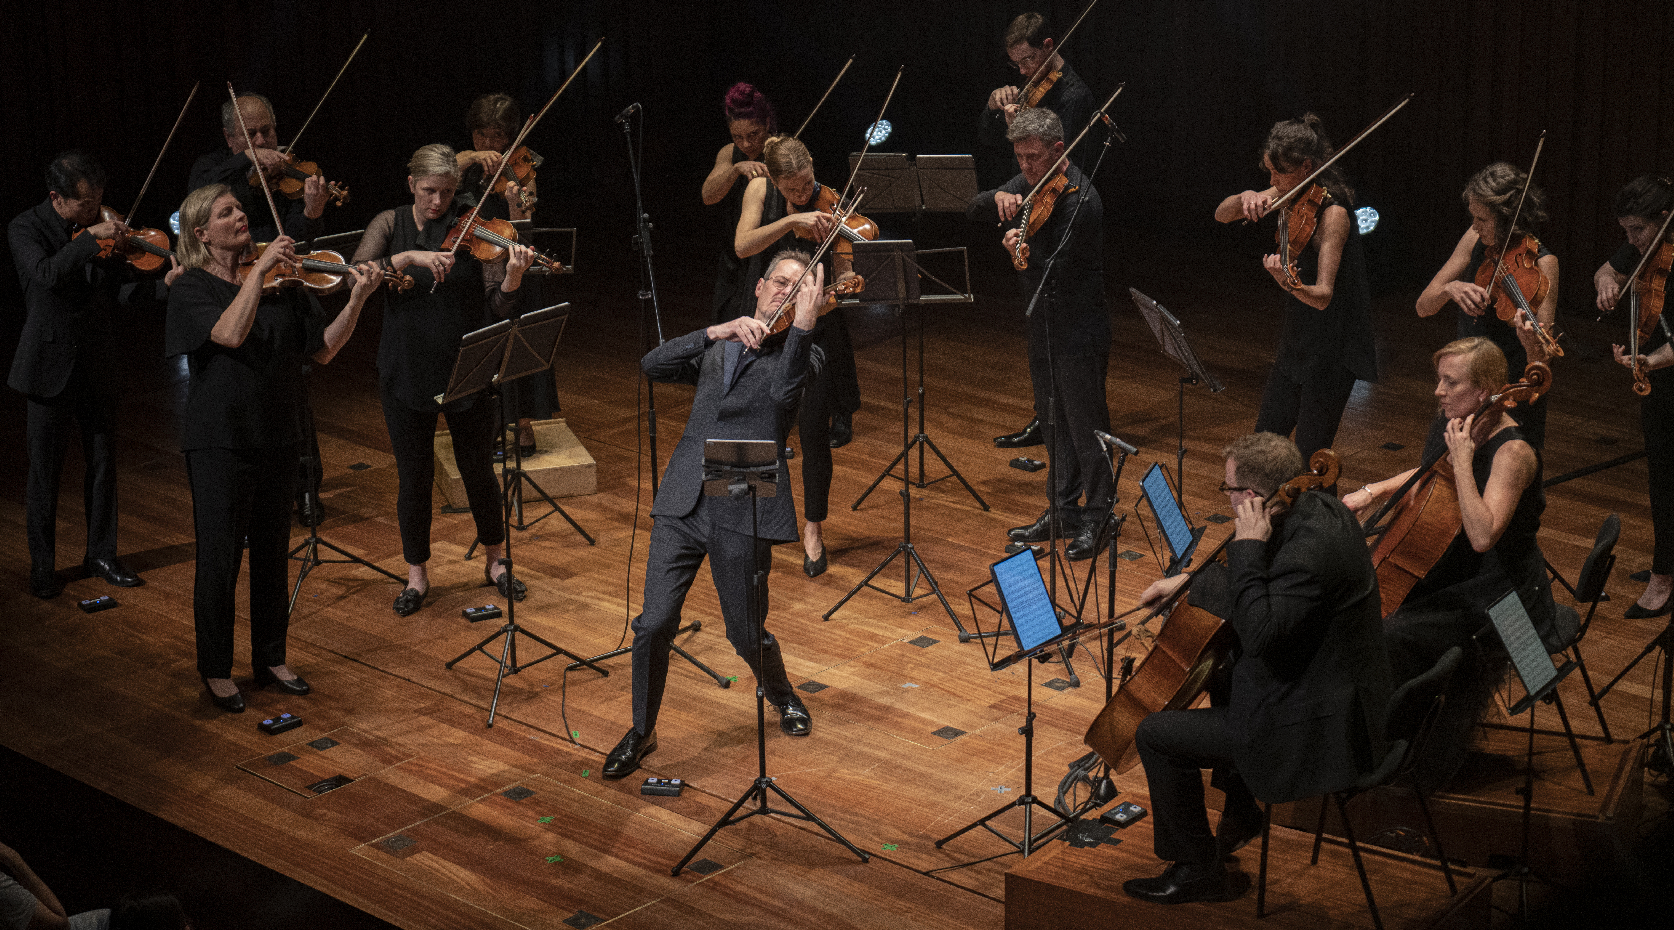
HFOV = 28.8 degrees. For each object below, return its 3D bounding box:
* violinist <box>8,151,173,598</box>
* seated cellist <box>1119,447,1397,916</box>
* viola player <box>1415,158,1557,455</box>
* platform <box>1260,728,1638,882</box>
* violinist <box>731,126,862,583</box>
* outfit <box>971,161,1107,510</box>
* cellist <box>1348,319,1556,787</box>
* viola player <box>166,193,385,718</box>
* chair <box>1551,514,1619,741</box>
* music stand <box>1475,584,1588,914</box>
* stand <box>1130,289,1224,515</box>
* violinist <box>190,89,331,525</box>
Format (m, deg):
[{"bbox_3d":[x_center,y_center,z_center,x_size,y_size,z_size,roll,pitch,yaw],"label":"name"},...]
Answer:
[{"bbox_3d":[-2.788,-0.341,12.141,0.580,1.655,0.530,-15,23,-38],"label":"violinist"},{"bbox_3d":[1.183,0.540,9.065,0.760,1.336,0.610,4,18,14],"label":"seated cellist"},{"bbox_3d":[2.404,-0.299,12.040,0.550,1.655,0.500,8,20,27],"label":"viola player"},{"bbox_3d":[1.906,1.013,10.367,1.220,0.200,0.700,6,19,21],"label":"platform"},{"bbox_3d":[-0.157,-0.400,12.085,0.540,1.660,0.500,-5,18,-11],"label":"violinist"},{"bbox_3d":[0.802,-0.446,12.422,0.400,1.410,0.500,-16,23,-39],"label":"outfit"},{"bbox_3d":[1.886,0.300,10.086,0.720,1.330,0.600,3,18,11],"label":"cellist"},{"bbox_3d":[-1.900,-0.055,10.960,0.640,1.802,0.570,-14,22,-36],"label":"viola player"},{"bbox_3d":[2.089,0.514,9.870,0.530,0.800,0.480,6,19,21],"label":"chair"},{"bbox_3d":[2.014,0.785,9.505,0.460,0.910,0.480,10,21,31],"label":"music stand"},{"bbox_3d":[1.241,0.034,11.625,0.460,1.320,0.500,-9,20,-24],"label":"stand"},{"bbox_3d":[-2.313,-0.613,13.127,0.620,1.770,0.520,-4,18,-10],"label":"violinist"}]

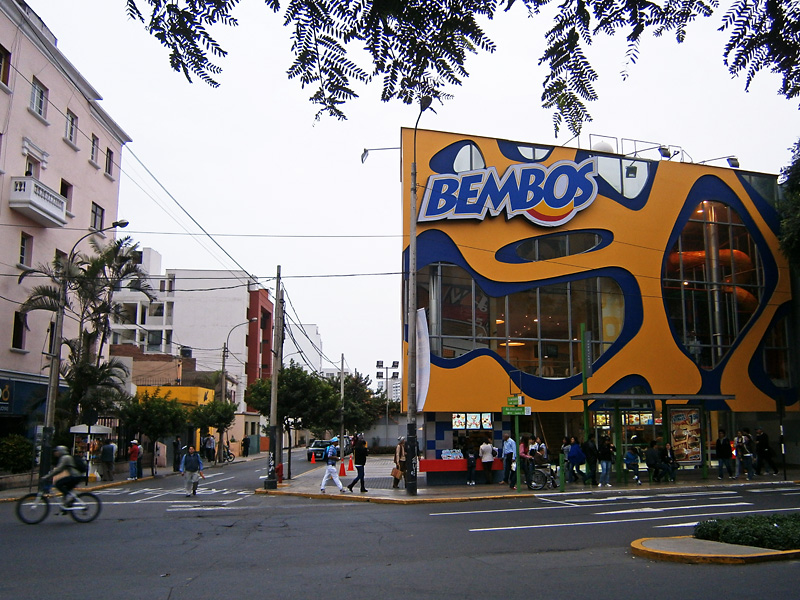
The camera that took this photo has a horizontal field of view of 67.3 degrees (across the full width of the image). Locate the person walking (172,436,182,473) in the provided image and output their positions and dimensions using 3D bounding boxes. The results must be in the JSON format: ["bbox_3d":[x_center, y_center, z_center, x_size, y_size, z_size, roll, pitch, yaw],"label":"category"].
[{"bbox_3d":[-10.294,7.156,27.960,0.500,1.680,0.380,8,-14,-36],"label":"person walking"}]

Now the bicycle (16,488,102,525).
[{"bbox_3d":[-7.933,4.716,14.095,1.750,1.000,0.550,3,-11,-15],"label":"bicycle"}]

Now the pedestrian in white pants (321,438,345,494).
[{"bbox_3d":[-2.072,5.210,19.031,0.750,1.700,0.500,1,-11,-6],"label":"pedestrian in white pants"}]

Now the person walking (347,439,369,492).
[{"bbox_3d":[-1.242,4.889,18.084,0.580,1.672,0.520,1,-13,-8],"label":"person walking"}]

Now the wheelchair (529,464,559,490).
[{"bbox_3d":[4.585,5.658,19.433,1.020,0.900,0.620,1,-11,-6],"label":"wheelchair"}]

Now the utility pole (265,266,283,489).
[{"bbox_3d":[-4.284,2.539,20.726,0.360,7.610,0.360,0,-11,0],"label":"utility pole"}]

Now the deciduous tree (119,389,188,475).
[{"bbox_3d":[-10.947,5.927,27.015,2.950,3.776,2.950,0,-13,0],"label":"deciduous tree"}]

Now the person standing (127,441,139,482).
[{"bbox_3d":[-11.359,6.869,25.780,0.400,1.639,0.500,-4,-13,17],"label":"person standing"}]

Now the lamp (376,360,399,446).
[{"bbox_3d":[-1.131,9.461,53.879,1.950,8.000,0.700,0,-13,0],"label":"lamp"}]

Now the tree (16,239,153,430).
[{"bbox_3d":[-15.133,2.182,29.512,5.800,11.024,5.500,0,-13,0],"label":"tree"}]

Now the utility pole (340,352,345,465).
[{"bbox_3d":[-3.949,7.425,41.802,0.270,7.300,0.270,0,-13,0],"label":"utility pole"}]

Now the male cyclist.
[{"bbox_3d":[-7.807,4.152,13.900,0.980,1.420,0.520,3,-13,-15],"label":"male cyclist"}]

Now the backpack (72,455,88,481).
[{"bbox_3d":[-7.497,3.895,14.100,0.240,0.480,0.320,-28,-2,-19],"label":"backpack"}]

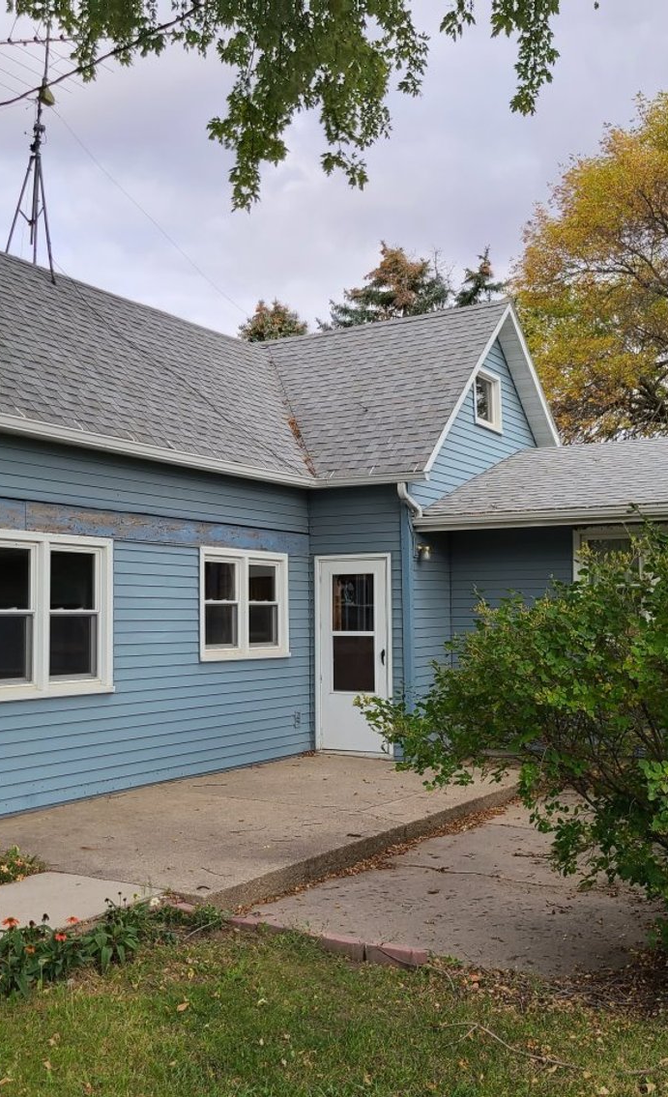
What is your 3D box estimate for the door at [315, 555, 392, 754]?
[{"bbox_3d":[0.216,1.128,11.735,0.930,2.110,0.100,-3,-4,30],"label":"door"}]

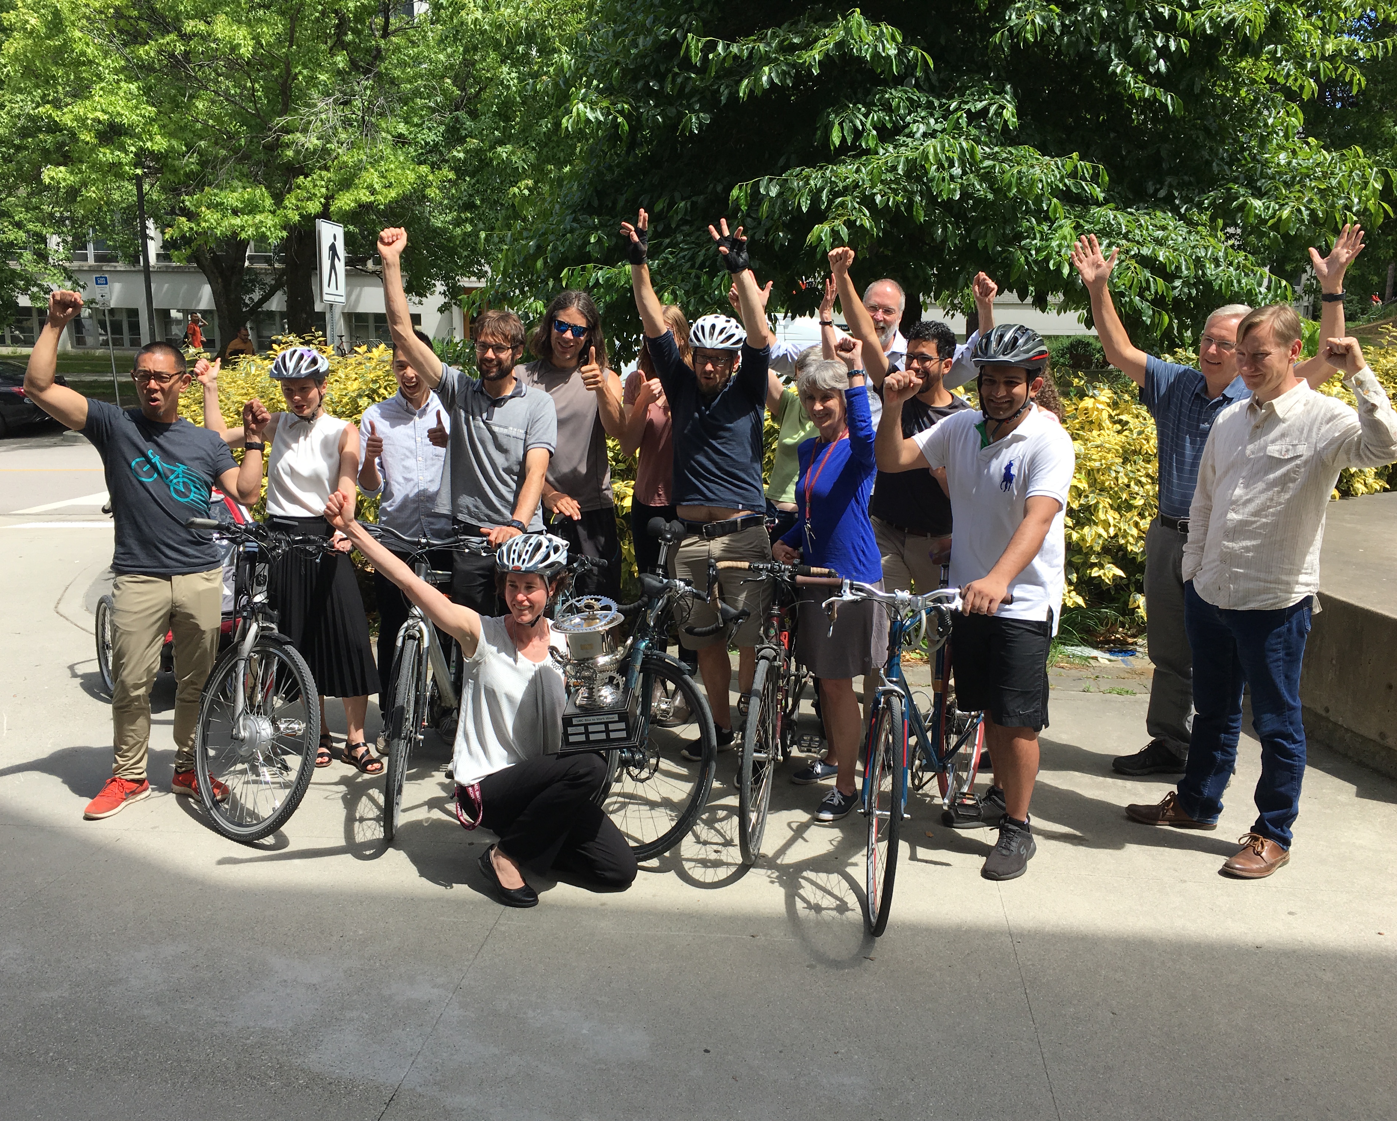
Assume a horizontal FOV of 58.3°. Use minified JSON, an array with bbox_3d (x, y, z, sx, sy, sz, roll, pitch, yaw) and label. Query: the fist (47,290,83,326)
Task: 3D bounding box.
[{"bbox_3d":[-2.234,-0.892,4.420,0.110,0.115,0.100,8,10,-16],"label":"fist"}]

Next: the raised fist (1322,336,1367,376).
[{"bbox_3d":[1.950,-0.617,3.781,0.115,0.115,0.110,-10,15,-44],"label":"raised fist"}]

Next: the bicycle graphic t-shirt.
[{"bbox_3d":[-1.925,-0.260,4.497,0.530,0.610,0.280,-4,11,-20],"label":"bicycle graphic t-shirt"}]

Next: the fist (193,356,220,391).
[{"bbox_3d":[-1.885,-0.711,4.780,0.100,0.125,0.090,-2,10,-8],"label":"fist"}]

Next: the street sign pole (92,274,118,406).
[{"bbox_3d":[-10.159,-3.645,21.499,0.290,2.490,0.070,-6,12,-27],"label":"street sign pole"}]

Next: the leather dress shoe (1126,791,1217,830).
[{"bbox_3d":[1.680,0.873,4.481,0.300,0.120,0.110,2,11,13],"label":"leather dress shoe"}]

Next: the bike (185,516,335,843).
[{"bbox_3d":[-1.590,0.304,4.845,0.600,1.100,1.650,-2,11,-8],"label":"bike"}]

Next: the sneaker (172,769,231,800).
[{"bbox_3d":[-1.895,0.824,4.757,0.280,0.110,0.105,6,12,28],"label":"sneaker"}]

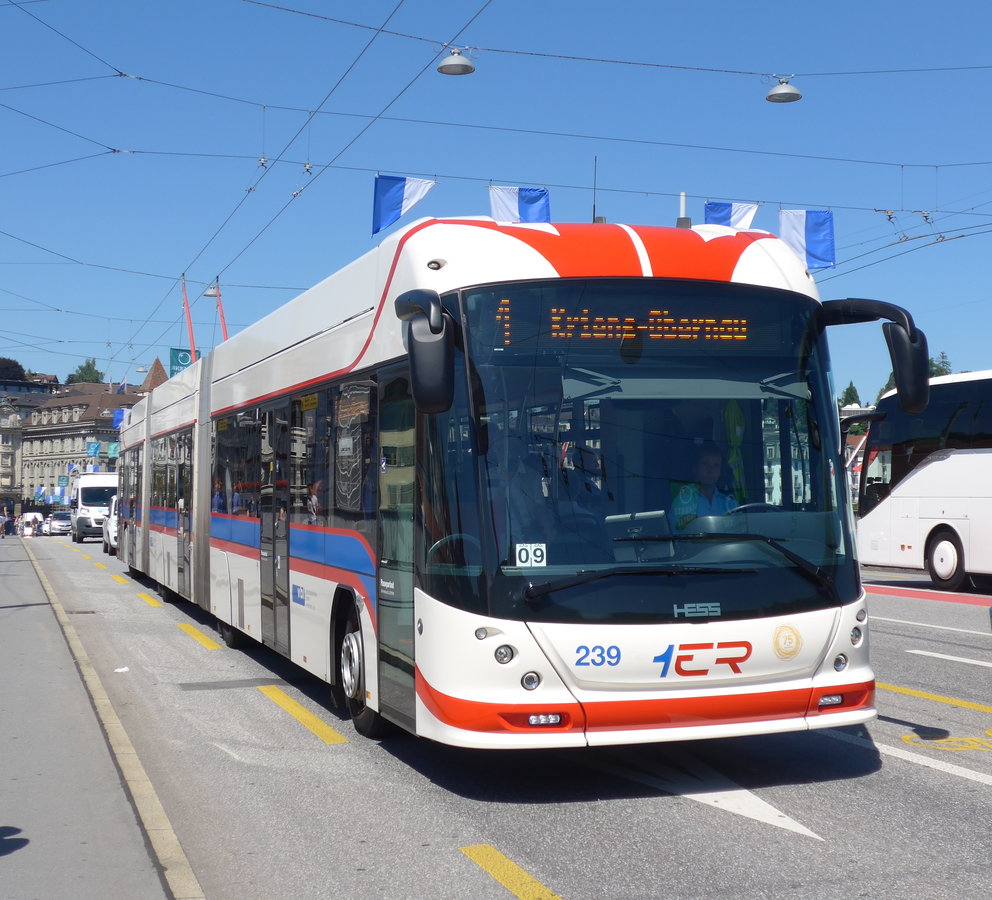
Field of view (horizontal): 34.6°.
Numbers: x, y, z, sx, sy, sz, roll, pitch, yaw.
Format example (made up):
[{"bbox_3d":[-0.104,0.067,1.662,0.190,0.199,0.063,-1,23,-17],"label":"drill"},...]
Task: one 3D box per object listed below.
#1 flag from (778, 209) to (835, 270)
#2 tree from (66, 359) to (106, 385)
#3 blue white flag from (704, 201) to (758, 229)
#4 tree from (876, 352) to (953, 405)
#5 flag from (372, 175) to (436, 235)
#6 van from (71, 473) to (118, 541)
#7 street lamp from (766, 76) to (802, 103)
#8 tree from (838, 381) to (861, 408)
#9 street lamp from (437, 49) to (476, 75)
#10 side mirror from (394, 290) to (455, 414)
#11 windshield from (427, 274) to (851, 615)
[{"bbox_3d":[4.517,-3.063,23.200,0.860,0.870,0.160,0,-1,-17],"label":"flag"},{"bbox_3d":[-115.844,-20.177,450.000,10.700,12.000,10.700,0,-1,-17],"label":"tree"},{"bbox_3d":[3.611,-3.374,24.400,0.900,0.900,0.150,1,-2,-17],"label":"blue white flag"},{"bbox_3d":[91.857,-13.938,350.000,16.000,15.000,14.000,1,-2,-17],"label":"tree"},{"bbox_3d":[-1.228,-3.281,21.400,0.840,0.820,0.300,0,-1,-17],"label":"flag"},{"bbox_3d":[-14.360,2.110,58.250,2.050,2.520,5.700,1,-2,-17],"label":"van"},{"bbox_3d":[4.396,-5.521,24.300,0.550,0.320,0.550,0,-2,0],"label":"street lamp"},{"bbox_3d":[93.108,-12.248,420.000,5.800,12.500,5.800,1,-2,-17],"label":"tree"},{"bbox_3d":[-0.570,-5.625,23.000,0.545,0.320,0.545,0,-2,0],"label":"street lamp"},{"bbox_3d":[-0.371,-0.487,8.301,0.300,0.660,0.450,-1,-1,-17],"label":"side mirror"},{"bbox_3d":[0.861,-0.011,8.936,2.500,1.900,0.700,-1,-1,-17],"label":"windshield"}]

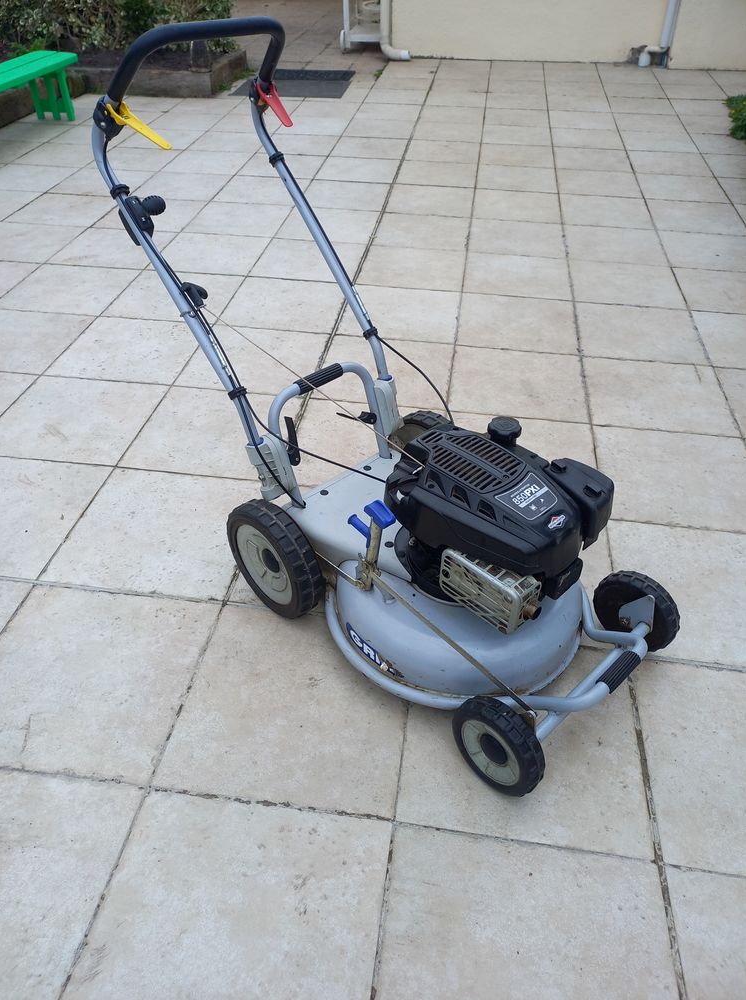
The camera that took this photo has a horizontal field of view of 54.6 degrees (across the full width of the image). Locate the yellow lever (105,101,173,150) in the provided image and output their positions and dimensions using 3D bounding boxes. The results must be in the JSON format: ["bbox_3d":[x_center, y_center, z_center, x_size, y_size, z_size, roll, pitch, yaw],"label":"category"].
[{"bbox_3d":[-0.446,-0.722,1.399,0.143,0.026,0.036,41,49,4],"label":"yellow lever"}]

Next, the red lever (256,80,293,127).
[{"bbox_3d":[-0.210,-0.857,1.573,0.036,0.026,0.141,-18,70,-22],"label":"red lever"}]

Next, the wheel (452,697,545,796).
[{"bbox_3d":[0.225,0.442,1.301,0.051,0.184,0.184,-31,49,-32],"label":"wheel"}]

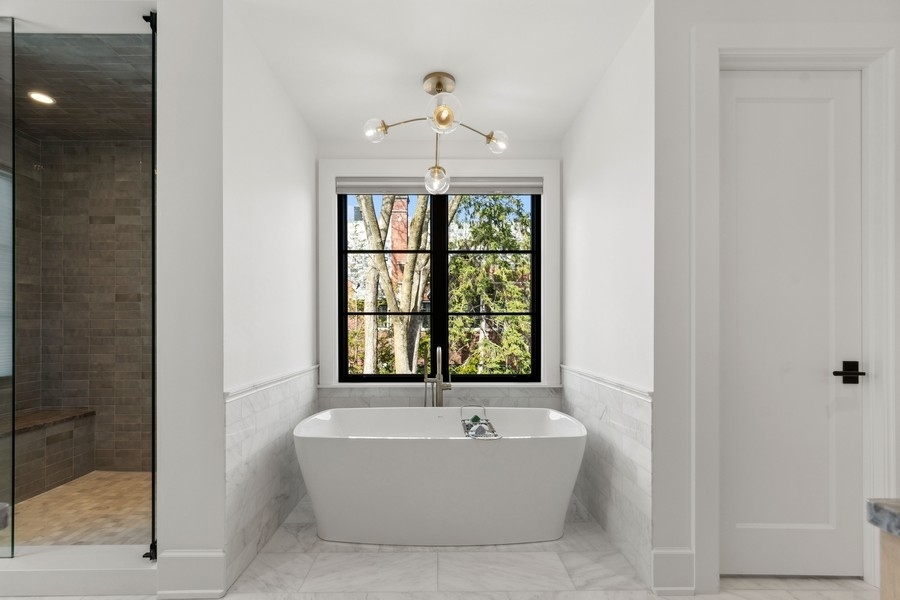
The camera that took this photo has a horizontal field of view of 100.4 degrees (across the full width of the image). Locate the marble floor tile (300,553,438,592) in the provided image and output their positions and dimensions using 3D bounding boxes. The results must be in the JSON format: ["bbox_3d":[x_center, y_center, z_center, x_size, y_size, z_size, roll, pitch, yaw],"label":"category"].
[{"bbox_3d":[-0.362,1.310,1.815,0.620,0.012,0.290,0,-2,-1],"label":"marble floor tile"}]

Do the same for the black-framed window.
[{"bbox_3d":[-0.083,-0.122,2.940,1.580,1.530,0.100,0,-2,-1],"label":"black-framed window"}]

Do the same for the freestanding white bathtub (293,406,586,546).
[{"bbox_3d":[-0.055,1.054,2.355,1.690,0.590,0.770,0,-2,-1],"label":"freestanding white bathtub"}]

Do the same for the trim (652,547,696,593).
[{"bbox_3d":[0.992,1.195,1.660,0.187,0.205,0.020,0,-2,-1],"label":"trim"}]

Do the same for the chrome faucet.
[{"bbox_3d":[-0.084,0.860,2.730,0.200,1.030,0.240,0,-2,-1],"label":"chrome faucet"}]

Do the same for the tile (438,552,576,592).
[{"bbox_3d":[0.256,1.310,1.815,0.620,0.012,0.290,0,-2,-1],"label":"tile"}]

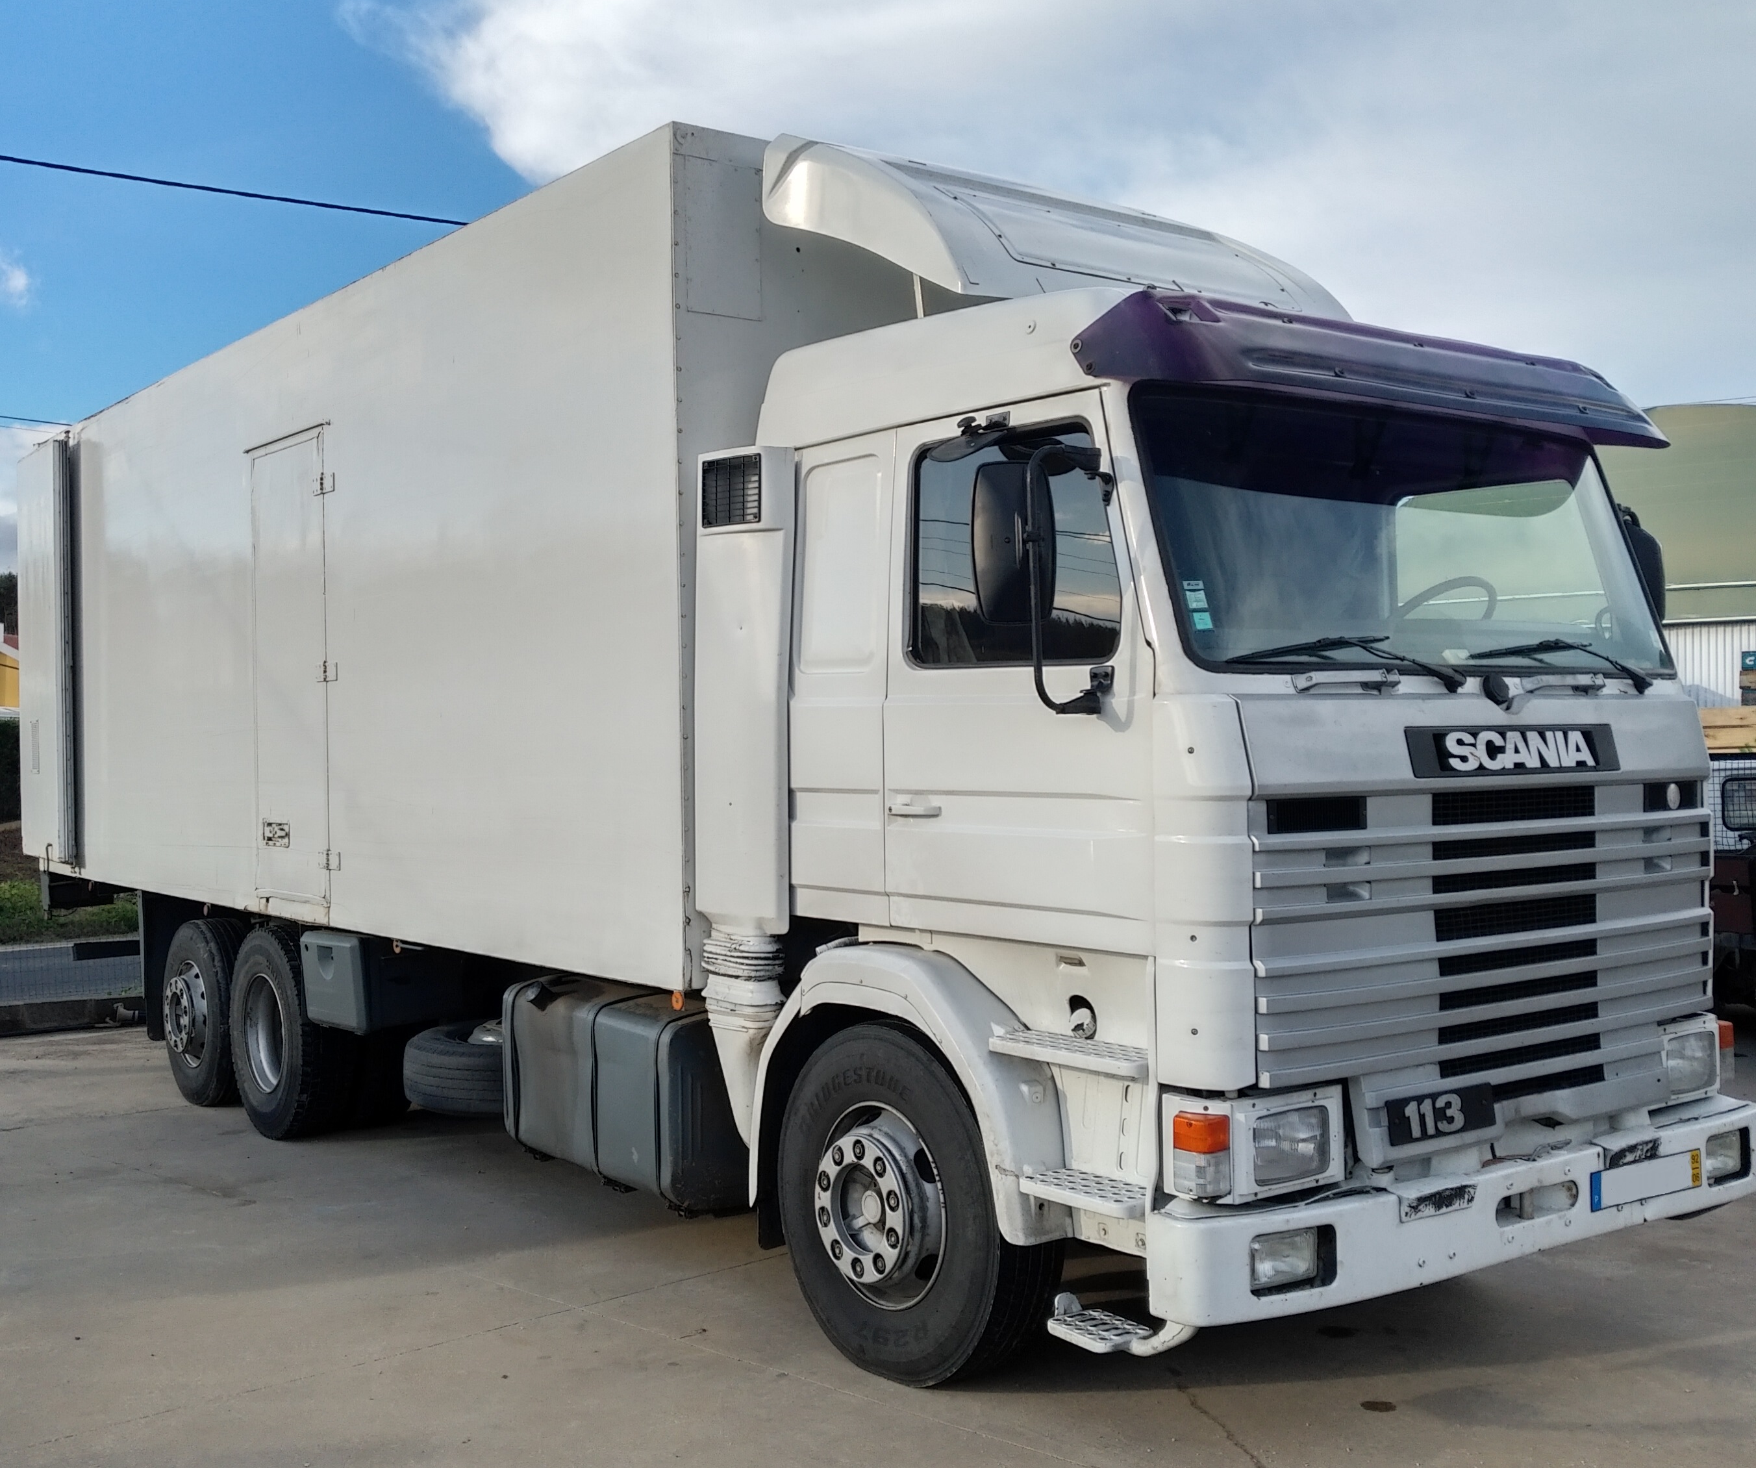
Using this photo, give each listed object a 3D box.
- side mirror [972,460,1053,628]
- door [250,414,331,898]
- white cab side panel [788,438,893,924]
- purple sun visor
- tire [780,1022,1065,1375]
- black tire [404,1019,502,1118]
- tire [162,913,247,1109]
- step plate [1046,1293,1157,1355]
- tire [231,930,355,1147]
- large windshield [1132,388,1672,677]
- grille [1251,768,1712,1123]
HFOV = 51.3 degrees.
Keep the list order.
[{"bbox_3d":[0.326,-0.458,4.427,0.200,0.405,0.100,-1,0,-16],"label":"side mirror"},{"bbox_3d":[-2.813,-0.293,8.825,0.060,2.270,0.960,-1,0,-38],"label":"door"},{"bbox_3d":[-0.092,-0.160,5.438,0.080,1.438,0.503,-1,0,-38],"label":"white cab side panel"},{"bbox_3d":[1.573,-1.037,5.326,2.440,0.320,0.420,-1,0,-38],"label":"purple sun visor"},{"bbox_3d":[0.110,1.389,5.469,0.290,1.030,1.030,-1,0,-38],"label":"tire"},{"bbox_3d":[-1.764,1.630,8.847,1.030,0.280,1.030,-1,0,-38],"label":"black tire"},{"bbox_3d":[-3.728,1.566,10.349,0.290,1.040,1.040,-1,0,-38],"label":"tire"},{"bbox_3d":[0.583,1.529,4.732,0.180,0.090,0.230,-1,0,-38],"label":"step plate"},{"bbox_3d":[-2.972,1.513,9.316,0.290,1.040,1.040,-1,0,-38],"label":"tire"},{"bbox_3d":[1.635,-0.553,5.254,2.280,0.820,0.160,-1,-17,-38],"label":"large windshield"},{"bbox_3d":[1.796,0.505,5.063,2.180,0.830,0.130,-1,0,-38],"label":"grille"}]

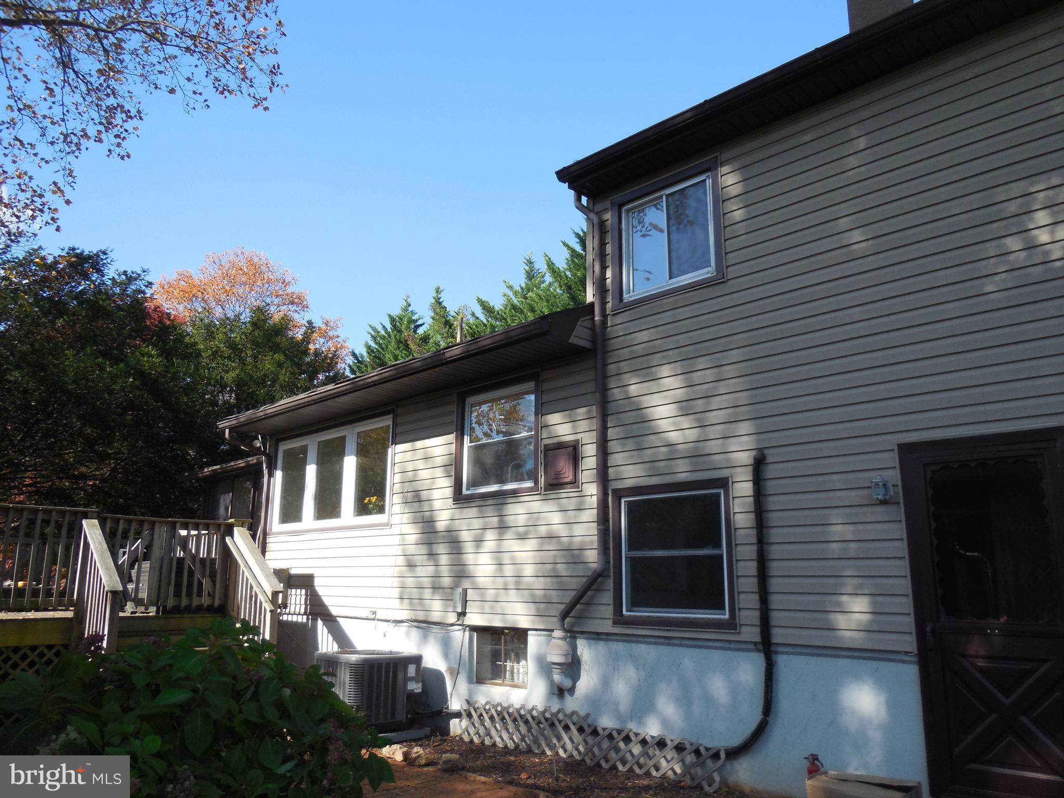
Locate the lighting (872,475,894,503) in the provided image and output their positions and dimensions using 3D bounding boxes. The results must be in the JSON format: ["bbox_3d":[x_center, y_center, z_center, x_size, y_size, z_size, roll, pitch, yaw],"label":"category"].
[{"bbox_3d":[2.254,0.580,4.947,0.120,0.180,0.150,-12,-18,42],"label":"lighting"}]

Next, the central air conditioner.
[{"bbox_3d":[-1.568,2.772,7.358,0.750,0.680,0.740,-12,-18,42],"label":"central air conditioner"}]

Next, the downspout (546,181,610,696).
[{"bbox_3d":[0.318,0.287,6.714,0.590,4.330,0.400,-12,-18,42],"label":"downspout"}]

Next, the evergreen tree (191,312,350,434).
[{"bbox_3d":[-6.388,1.642,17.454,4.300,7.850,4.300,5,-14,-20],"label":"evergreen tree"}]

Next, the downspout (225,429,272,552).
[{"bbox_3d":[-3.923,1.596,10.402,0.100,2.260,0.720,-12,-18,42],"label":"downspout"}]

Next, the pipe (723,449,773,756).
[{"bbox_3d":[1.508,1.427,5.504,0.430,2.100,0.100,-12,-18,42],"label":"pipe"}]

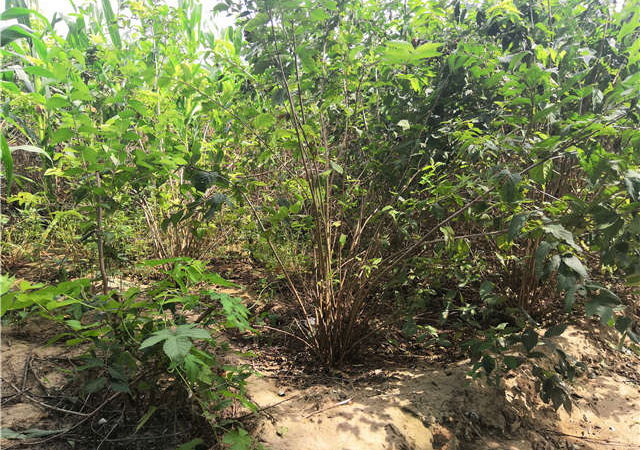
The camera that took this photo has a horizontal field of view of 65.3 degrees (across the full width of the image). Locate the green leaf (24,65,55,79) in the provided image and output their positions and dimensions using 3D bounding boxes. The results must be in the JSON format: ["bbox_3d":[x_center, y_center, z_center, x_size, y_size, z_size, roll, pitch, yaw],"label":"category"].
[{"bbox_3d":[-1.629,-0.886,2.900,0.180,0.035,0.075,13,23,1],"label":"green leaf"}]

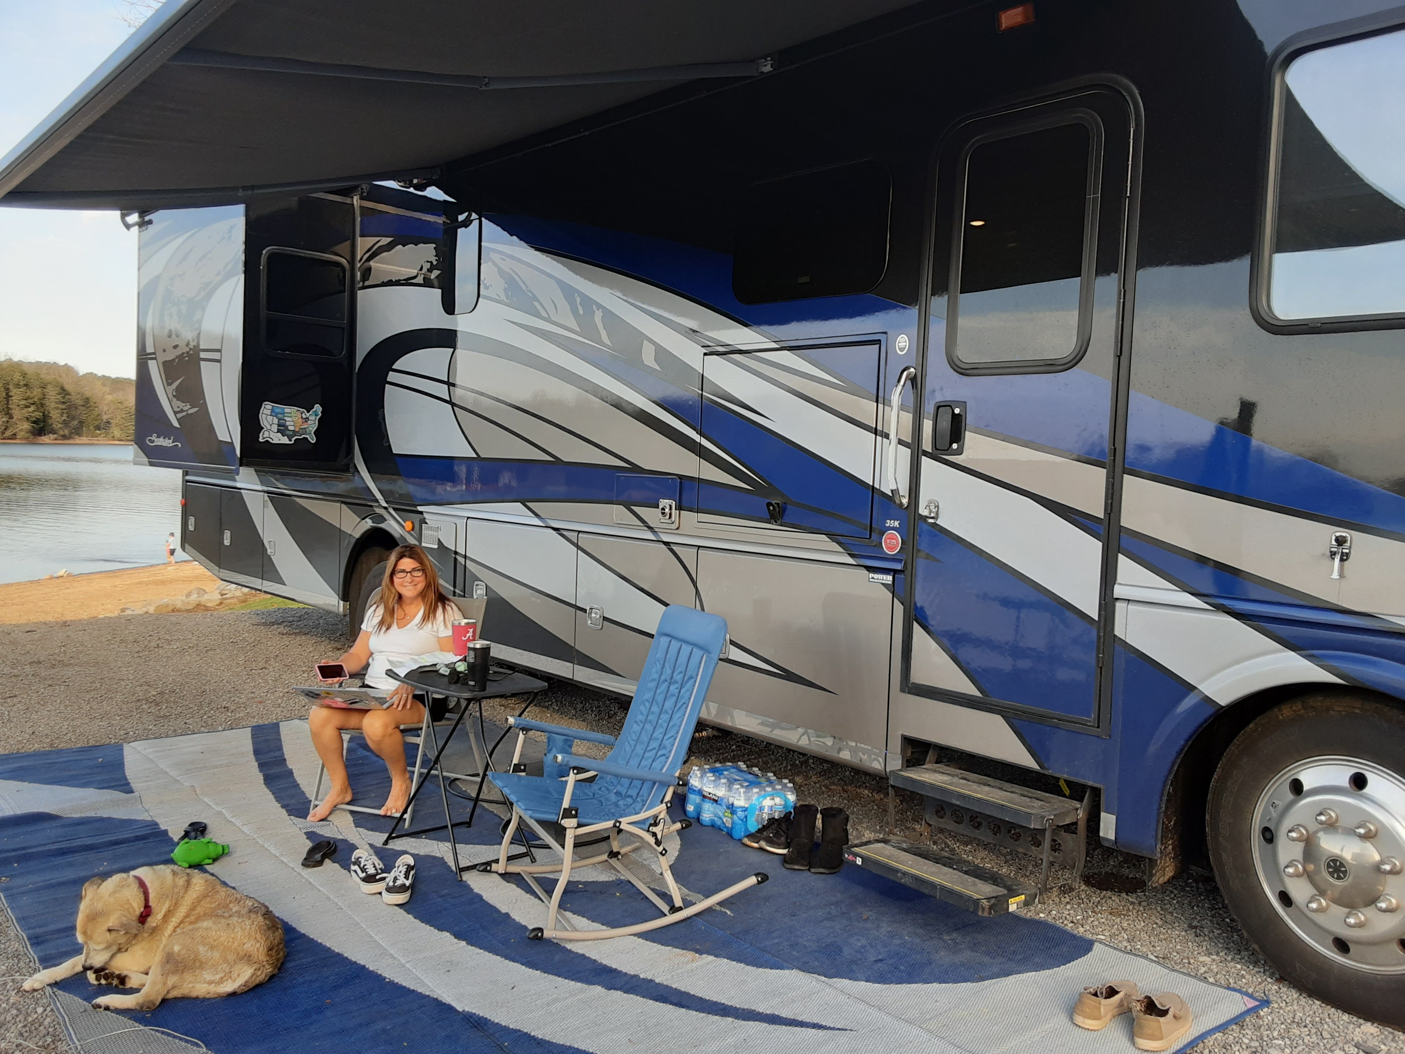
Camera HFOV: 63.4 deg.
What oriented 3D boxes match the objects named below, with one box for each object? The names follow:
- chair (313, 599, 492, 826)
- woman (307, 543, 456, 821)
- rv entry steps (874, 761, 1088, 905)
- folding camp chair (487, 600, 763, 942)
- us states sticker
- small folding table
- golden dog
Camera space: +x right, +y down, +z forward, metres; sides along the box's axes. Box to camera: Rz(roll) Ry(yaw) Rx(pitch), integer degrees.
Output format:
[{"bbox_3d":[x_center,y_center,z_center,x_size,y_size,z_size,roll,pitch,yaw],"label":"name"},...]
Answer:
[{"bbox_3d":[-1.289,0.727,4.827,0.600,0.890,0.570,3,3,18],"label":"chair"},{"bbox_3d":[-1.324,0.630,4.735,0.520,1.090,0.600,3,3,17],"label":"woman"},{"bbox_3d":[1.002,1.044,3.999,0.340,0.280,0.650,0,4,-41],"label":"rv entry steps"},{"bbox_3d":[-0.285,0.773,3.909,0.870,0.980,0.650,1,3,-26],"label":"folding camp chair"},{"bbox_3d":[-2.773,-0.698,7.645,0.430,0.280,0.006,0,4,-41],"label":"us states sticker"},{"bbox_3d":[-0.900,0.893,4.275,0.390,0.650,0.585,0,4,-41],"label":"small folding table"},{"bbox_3d":[-1.475,1.102,3.170,0.620,0.300,0.460,2,3,-10],"label":"golden dog"}]

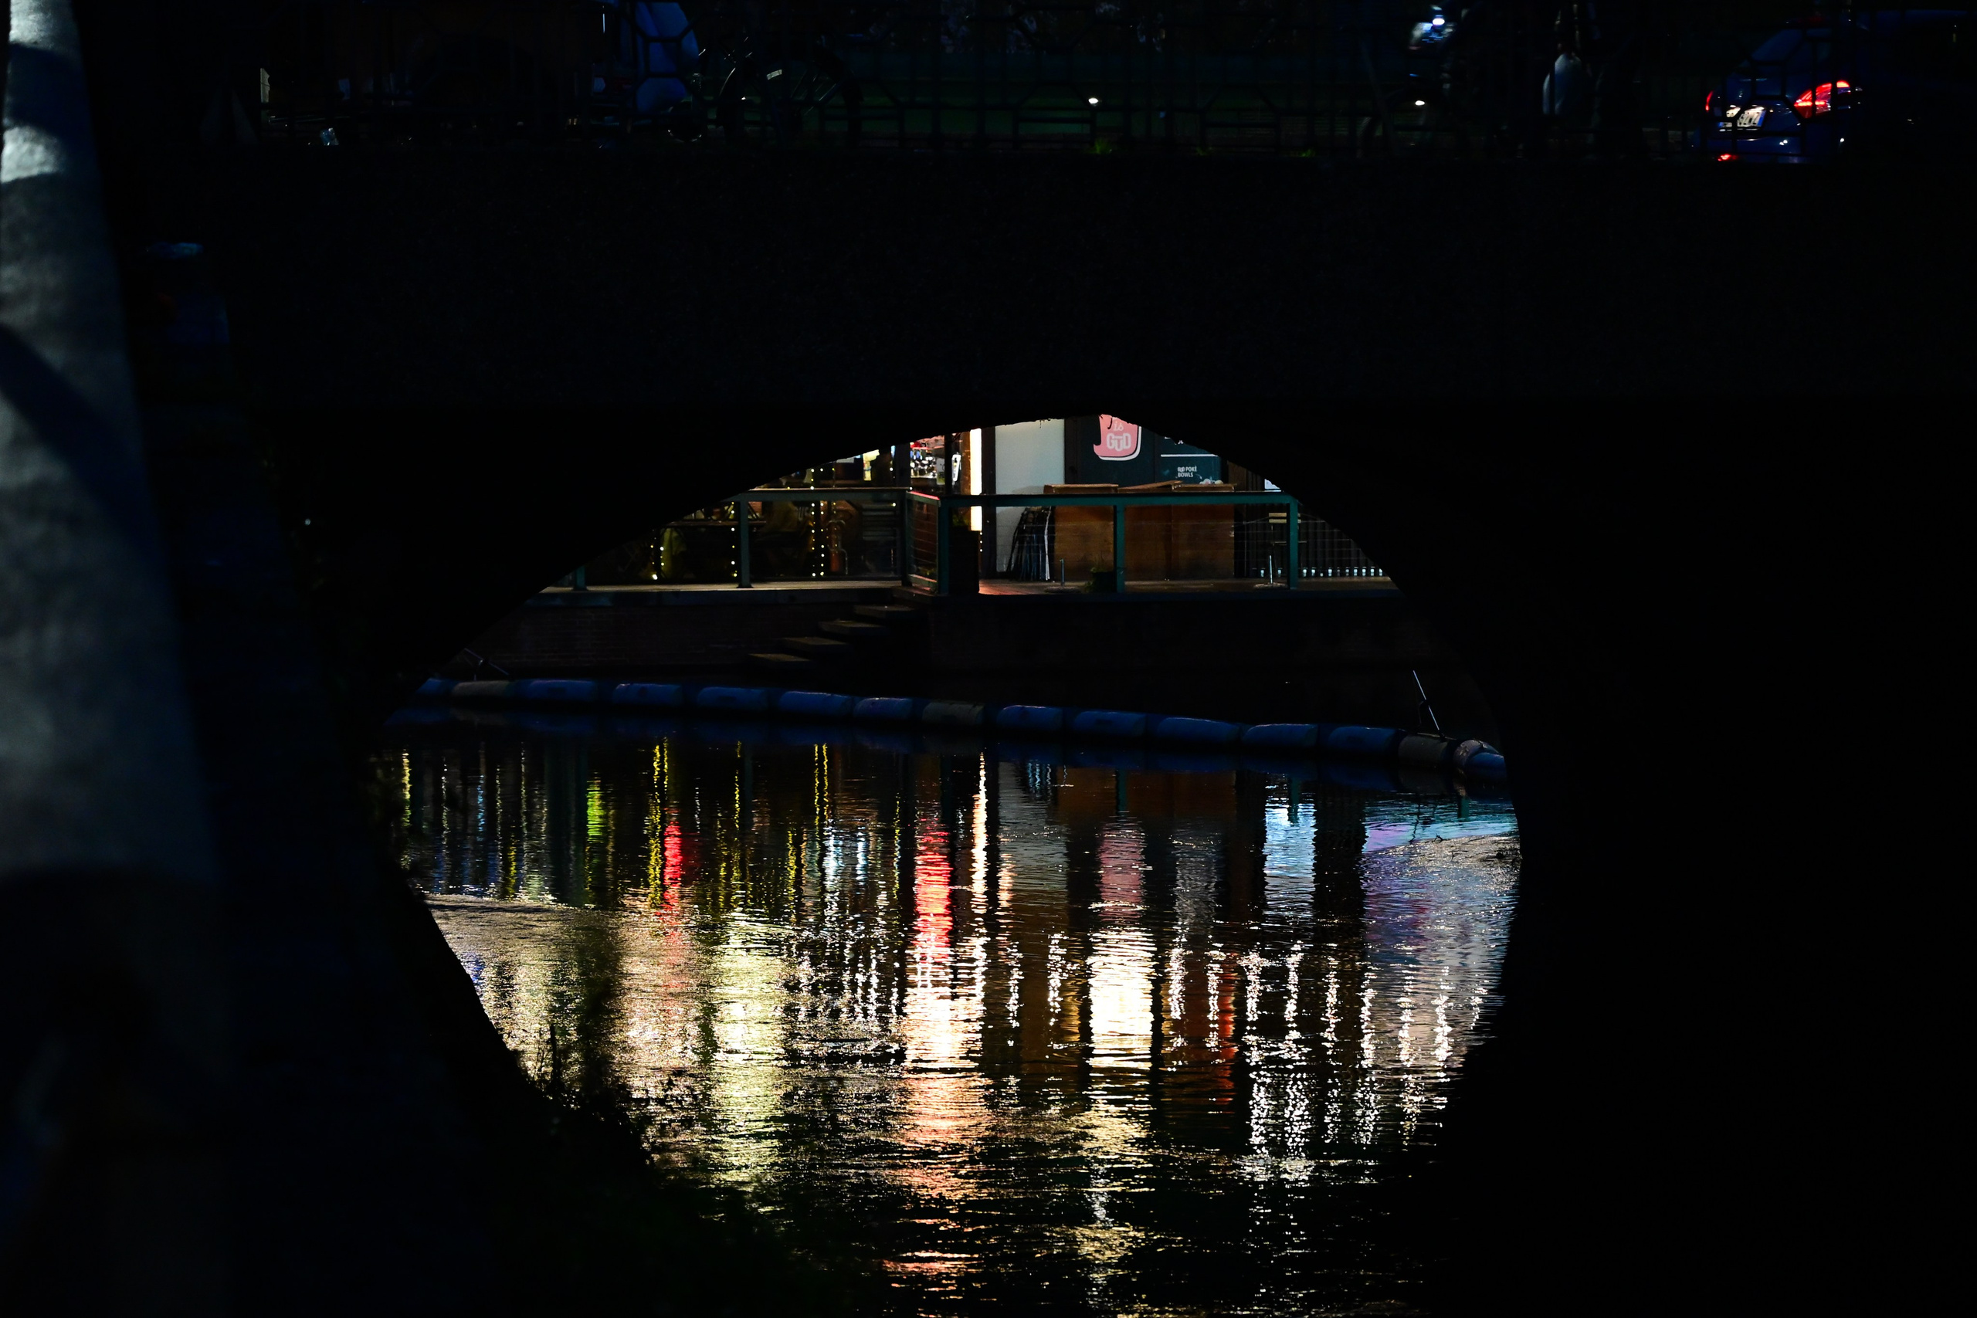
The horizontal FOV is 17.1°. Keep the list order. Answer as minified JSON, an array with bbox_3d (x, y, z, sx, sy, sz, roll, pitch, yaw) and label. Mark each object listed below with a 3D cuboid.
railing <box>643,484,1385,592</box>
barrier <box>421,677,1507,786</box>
[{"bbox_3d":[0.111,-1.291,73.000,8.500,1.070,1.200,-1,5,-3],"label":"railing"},{"bbox_3d":[-0.422,0.667,63.916,13.266,0.460,1.150,3,6,40],"label":"barrier"}]

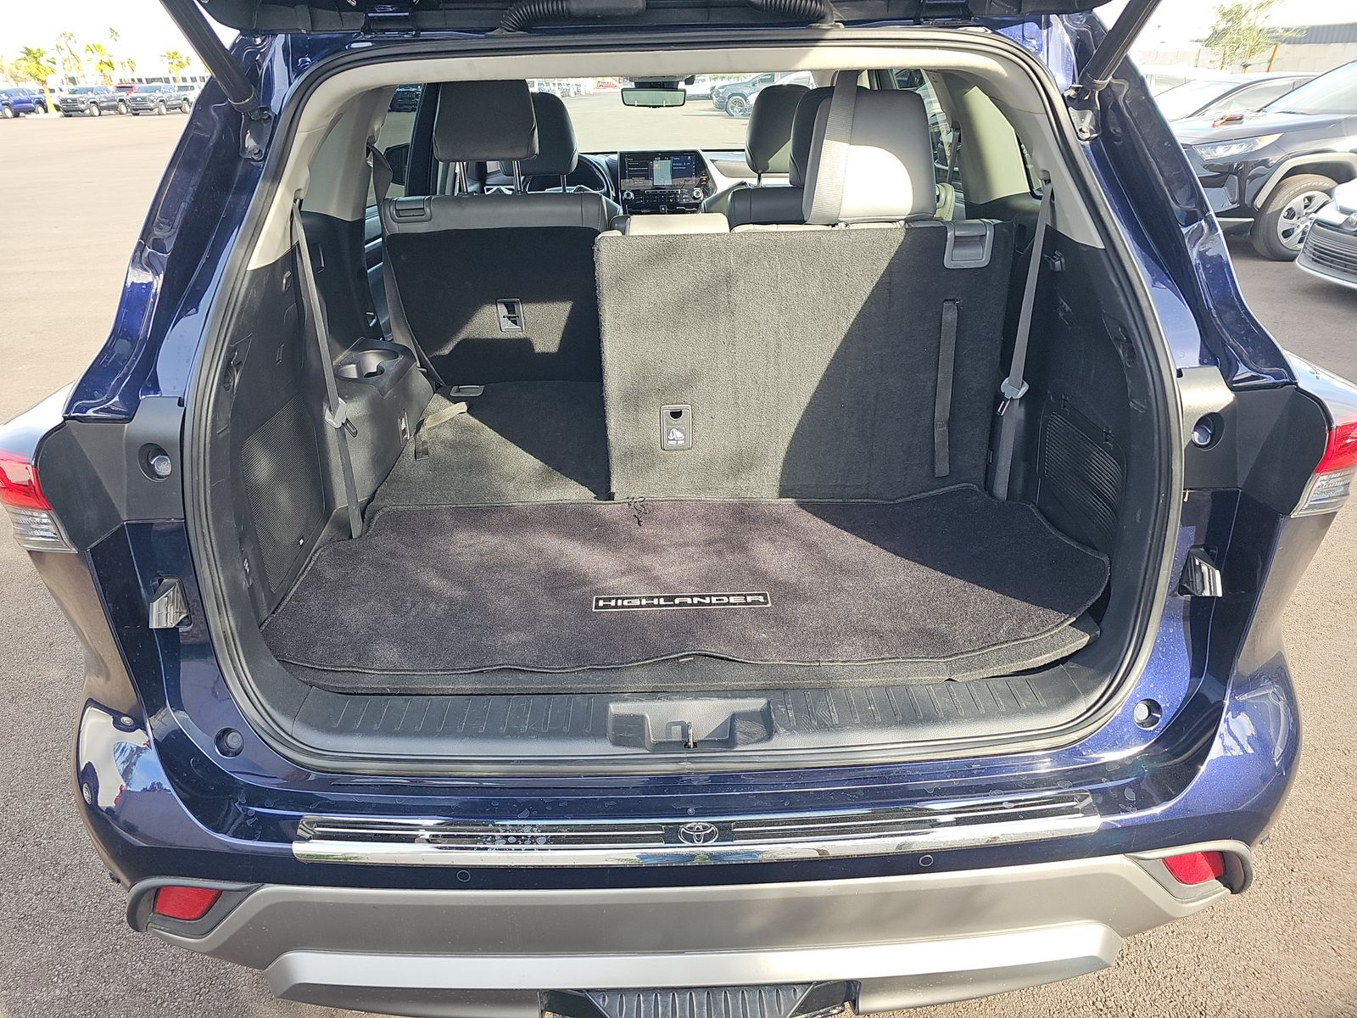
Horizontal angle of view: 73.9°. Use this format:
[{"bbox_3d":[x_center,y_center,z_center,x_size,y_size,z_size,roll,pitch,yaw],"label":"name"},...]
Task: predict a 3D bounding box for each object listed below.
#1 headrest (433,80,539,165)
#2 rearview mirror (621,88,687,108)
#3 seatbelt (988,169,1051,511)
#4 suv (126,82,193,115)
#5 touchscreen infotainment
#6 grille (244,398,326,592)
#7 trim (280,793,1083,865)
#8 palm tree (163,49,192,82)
[{"bbox_3d":[-0.434,-0.885,2.036,0.240,0.195,0.125,-2,34,-1],"label":"headrest"},{"bbox_3d":[-0.091,-1.526,3.349,0.247,0.068,0.040,3,26,10],"label":"rearview mirror"},{"bbox_3d":[0.634,-0.286,1.671,0.085,0.630,0.110,-2,26,-1],"label":"seatbelt"},{"bbox_3d":[-35.314,-27.783,61.295,1.930,1.880,5.300,-2,26,-1],"label":"suv"},{"bbox_3d":[-0.075,-1.400,3.743,0.325,0.150,0.030,-2,14,-1],"label":"touchscreen infotainment"},{"bbox_3d":[-0.691,-0.035,1.583,0.030,0.255,0.275,-2,26,-1],"label":"grille"},{"bbox_3d":[0.024,0.406,1.139,1.000,0.040,0.085,-2,26,-1],"label":"trim"},{"bbox_3d":[-46.369,-40.391,84.543,2.800,4.810,2.800,-2,26,-1],"label":"palm tree"}]

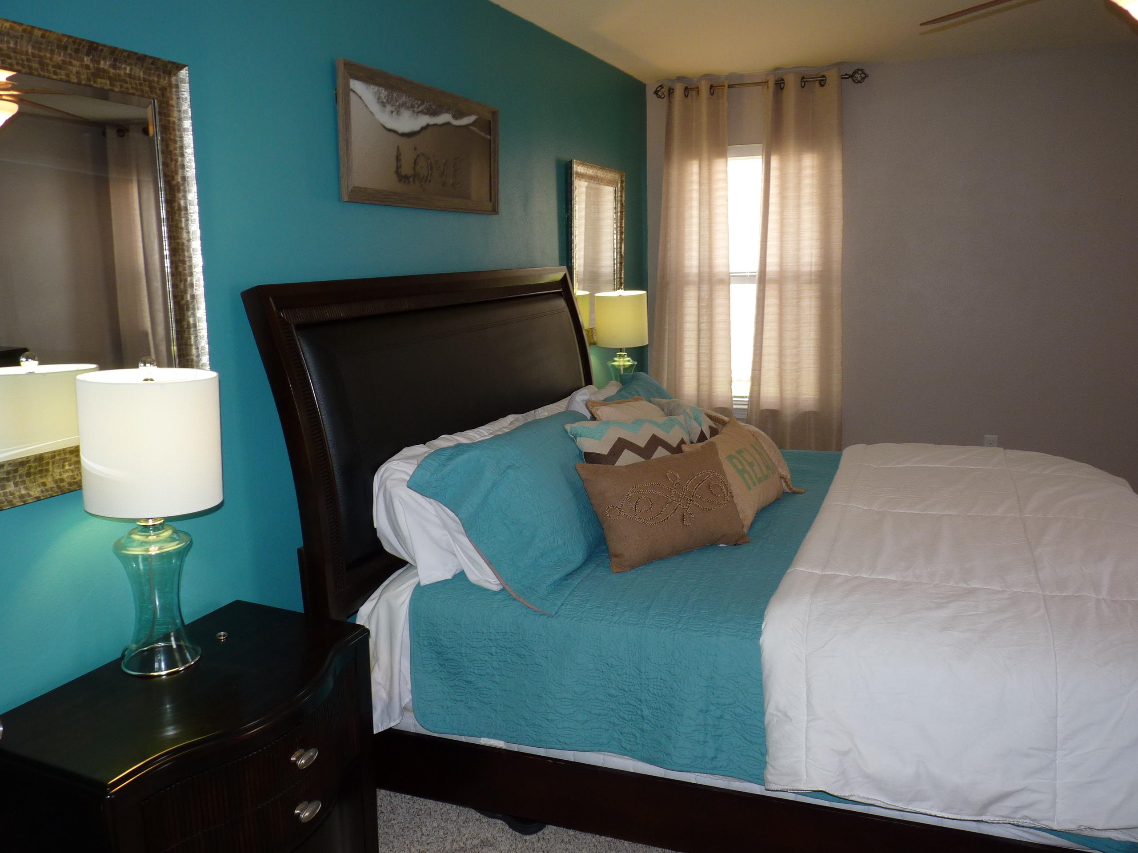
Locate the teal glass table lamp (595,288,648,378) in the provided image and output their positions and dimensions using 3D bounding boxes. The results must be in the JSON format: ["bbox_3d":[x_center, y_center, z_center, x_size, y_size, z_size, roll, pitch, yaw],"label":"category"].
[{"bbox_3d":[0.269,-0.376,4.450,0.250,0.604,0.250,3,12,20],"label":"teal glass table lamp"}]

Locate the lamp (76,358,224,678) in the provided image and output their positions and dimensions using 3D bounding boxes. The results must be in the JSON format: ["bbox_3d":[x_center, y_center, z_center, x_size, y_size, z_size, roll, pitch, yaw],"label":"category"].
[{"bbox_3d":[-0.817,0.178,1.760,0.250,0.604,0.250,3,12,20],"label":"lamp"}]

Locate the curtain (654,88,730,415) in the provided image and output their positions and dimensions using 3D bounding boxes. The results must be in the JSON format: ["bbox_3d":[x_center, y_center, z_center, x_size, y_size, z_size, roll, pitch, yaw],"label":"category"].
[{"bbox_3d":[0.749,-0.808,5.334,0.535,2.385,0.120,3,12,20],"label":"curtain"}]

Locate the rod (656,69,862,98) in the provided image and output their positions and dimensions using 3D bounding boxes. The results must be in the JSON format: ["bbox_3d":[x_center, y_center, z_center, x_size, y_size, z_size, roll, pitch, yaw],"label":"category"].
[{"bbox_3d":[1.054,-1.921,4.991,1.193,0.075,0.090,3,12,20],"label":"rod"}]

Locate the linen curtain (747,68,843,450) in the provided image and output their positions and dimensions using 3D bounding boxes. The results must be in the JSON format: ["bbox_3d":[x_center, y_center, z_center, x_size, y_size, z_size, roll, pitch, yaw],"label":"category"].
[{"bbox_3d":[1.308,-0.780,5.127,0.570,2.385,0.120,3,12,20],"label":"linen curtain"}]

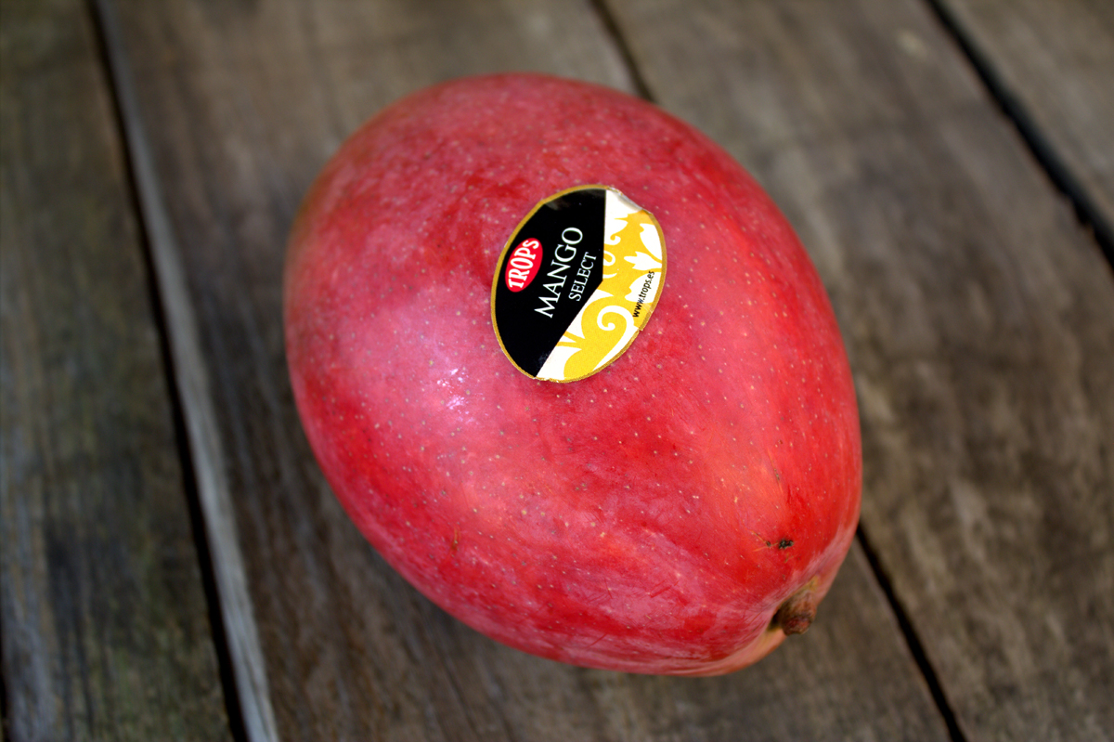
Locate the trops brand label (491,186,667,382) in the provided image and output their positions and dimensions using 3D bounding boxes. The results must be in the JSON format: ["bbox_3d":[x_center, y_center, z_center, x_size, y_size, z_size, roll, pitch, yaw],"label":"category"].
[{"bbox_3d":[0.003,-0.014,0.238,0.026,0.003,0.034,15,71,18],"label":"trops brand label"}]

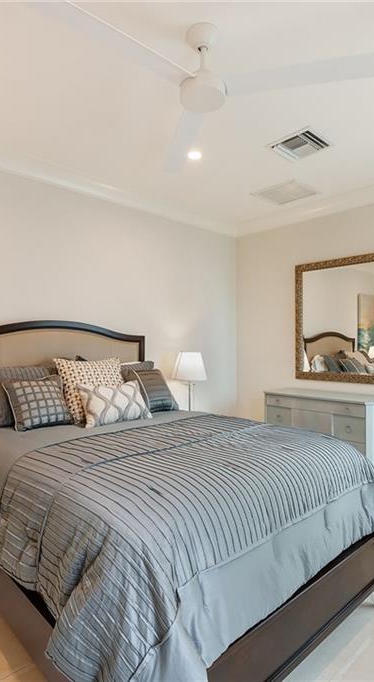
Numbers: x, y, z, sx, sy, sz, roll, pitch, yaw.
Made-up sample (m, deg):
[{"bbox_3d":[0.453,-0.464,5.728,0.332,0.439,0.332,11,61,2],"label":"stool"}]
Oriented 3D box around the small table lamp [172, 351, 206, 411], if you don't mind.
[{"bbox_3d":[0.027,0.465,3.890,0.327,0.706,0.313,0,0,-10],"label":"small table lamp"}]

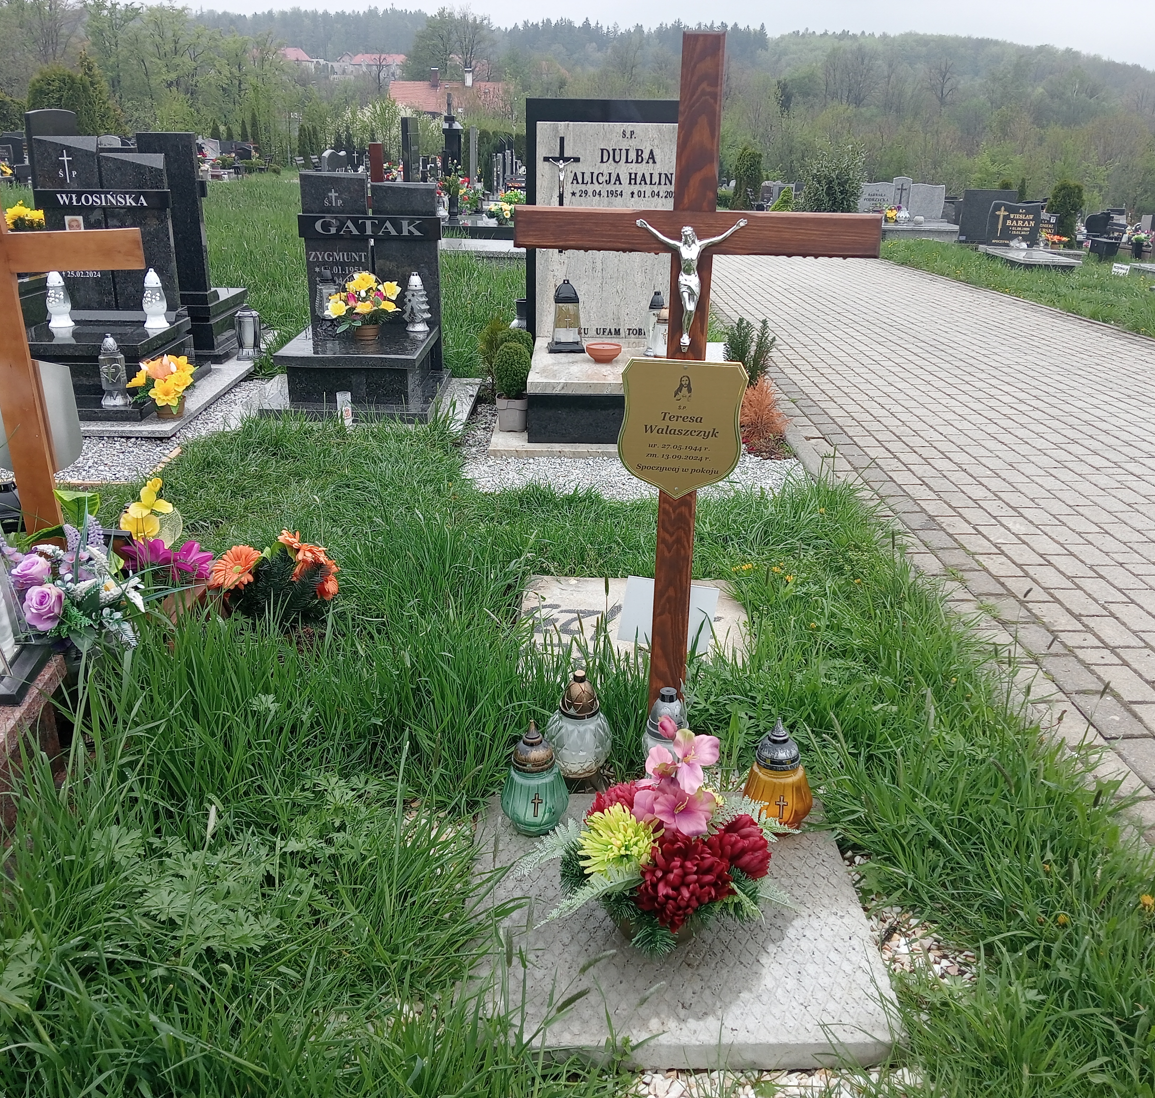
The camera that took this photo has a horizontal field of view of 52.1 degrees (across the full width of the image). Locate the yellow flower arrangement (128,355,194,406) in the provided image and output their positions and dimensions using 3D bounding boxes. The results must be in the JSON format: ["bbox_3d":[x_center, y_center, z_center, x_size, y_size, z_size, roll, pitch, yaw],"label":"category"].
[{"bbox_3d":[-1.782,-0.713,5.050,0.290,0.245,0.250,-2,18,-8],"label":"yellow flower arrangement"}]

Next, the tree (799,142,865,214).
[{"bbox_3d":[4.742,-6.778,22.000,1.270,1.600,1.200,1,18,0],"label":"tree"}]

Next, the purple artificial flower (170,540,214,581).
[{"bbox_3d":[-0.813,0.023,2.490,0.090,0.078,0.075,-2,18,-8],"label":"purple artificial flower"}]

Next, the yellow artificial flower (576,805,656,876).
[{"bbox_3d":[0.051,0.376,1.520,0.100,0.078,0.072,4,18,11],"label":"yellow artificial flower"}]

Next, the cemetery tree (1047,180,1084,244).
[{"bbox_3d":[6.965,-4.812,16.857,0.484,0.908,0.550,1,21,0],"label":"cemetery tree"}]

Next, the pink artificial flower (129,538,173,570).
[{"bbox_3d":[-0.912,0.013,2.520,0.095,0.068,0.080,-1,18,-5],"label":"pink artificial flower"}]

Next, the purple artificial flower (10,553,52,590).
[{"bbox_3d":[-0.966,0.040,2.087,0.069,0.060,0.060,6,22,14],"label":"purple artificial flower"}]

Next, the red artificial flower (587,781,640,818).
[{"bbox_3d":[0.056,0.343,1.600,0.090,0.066,0.080,4,18,10],"label":"red artificial flower"}]

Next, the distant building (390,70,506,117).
[{"bbox_3d":[-13.235,-45.824,122.000,12.800,7.000,9.000,1,18,0],"label":"distant building"}]

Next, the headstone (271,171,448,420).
[{"bbox_3d":[-0.961,-1.115,5.135,0.710,0.940,0.820,1,21,0],"label":"headstone"}]

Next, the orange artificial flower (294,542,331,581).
[{"bbox_3d":[-0.592,0.027,2.636,0.083,0.078,0.065,-11,24,-28],"label":"orange artificial flower"}]

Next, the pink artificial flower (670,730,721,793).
[{"bbox_3d":[0.152,0.271,1.505,0.059,0.079,0.050,-3,21,-9],"label":"pink artificial flower"}]

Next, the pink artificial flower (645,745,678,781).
[{"bbox_3d":[0.108,0.276,1.529,0.041,0.043,0.040,10,23,23],"label":"pink artificial flower"}]

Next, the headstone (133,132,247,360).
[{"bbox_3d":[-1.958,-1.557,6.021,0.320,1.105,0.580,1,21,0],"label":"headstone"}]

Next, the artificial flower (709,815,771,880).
[{"bbox_3d":[0.213,0.392,1.551,0.075,0.075,0.075,-13,25,-32],"label":"artificial flower"}]

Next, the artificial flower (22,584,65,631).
[{"bbox_3d":[-0.930,0.102,2.057,0.068,0.075,0.060,-3,21,-9],"label":"artificial flower"}]

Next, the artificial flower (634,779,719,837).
[{"bbox_3d":[0.129,0.338,1.540,0.106,0.072,0.070,0,18,-3],"label":"artificial flower"}]

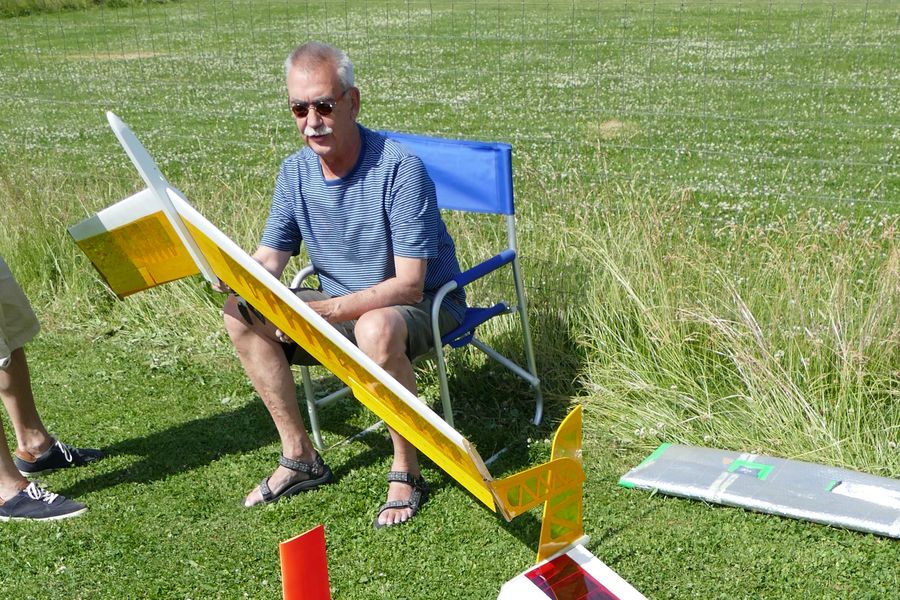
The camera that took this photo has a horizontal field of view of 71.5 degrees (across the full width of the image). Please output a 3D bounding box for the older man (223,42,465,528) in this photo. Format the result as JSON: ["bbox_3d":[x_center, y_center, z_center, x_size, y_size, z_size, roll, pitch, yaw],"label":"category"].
[{"bbox_3d":[-0.292,-0.074,1.888,0.620,1.280,0.810,12,25,31],"label":"older man"}]

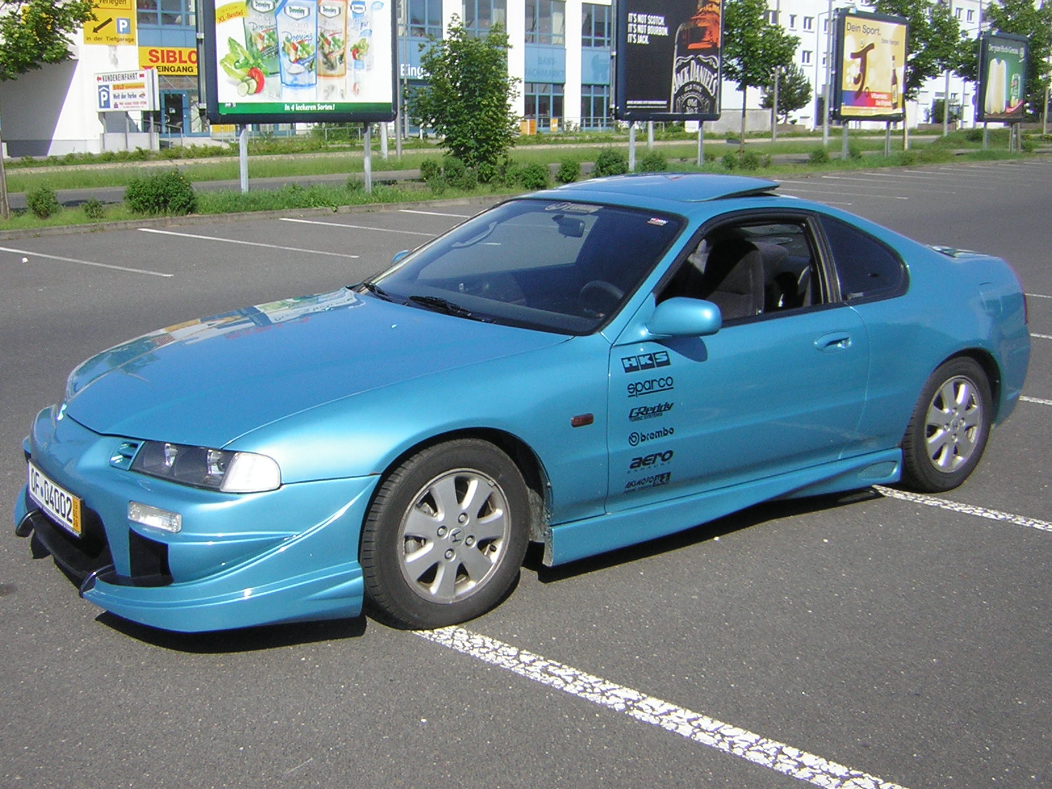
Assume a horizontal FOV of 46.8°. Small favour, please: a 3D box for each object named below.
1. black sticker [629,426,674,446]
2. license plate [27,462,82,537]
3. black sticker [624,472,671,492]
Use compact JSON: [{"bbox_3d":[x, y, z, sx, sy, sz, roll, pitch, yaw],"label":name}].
[{"bbox_3d":[0.419,0.142,4.043,0.205,0.041,0.010,-9,15,-37],"label":"black sticker"},{"bbox_3d":[-1.456,0.319,3.749,0.025,0.118,0.520,-6,13,-37],"label":"license plate"},{"bbox_3d":[0.410,0.300,4.090,0.213,0.047,0.010,-9,15,-37],"label":"black sticker"}]

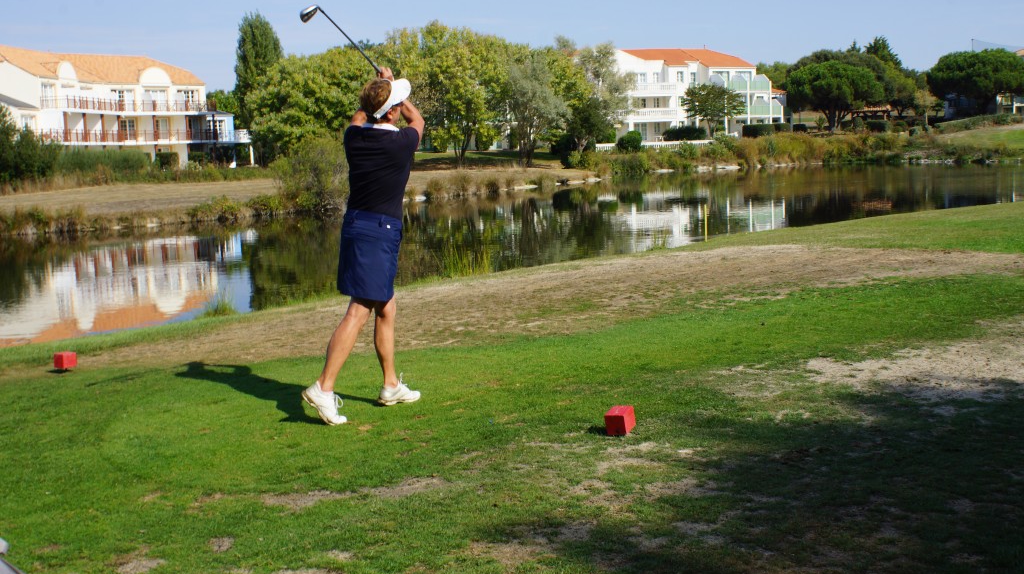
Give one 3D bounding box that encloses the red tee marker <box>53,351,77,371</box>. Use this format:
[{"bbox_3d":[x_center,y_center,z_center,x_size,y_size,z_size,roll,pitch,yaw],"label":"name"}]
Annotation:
[{"bbox_3d":[-2.970,0.489,7.954,0.097,0.097,0.097,2,6,35],"label":"red tee marker"}]

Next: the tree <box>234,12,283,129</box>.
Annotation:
[{"bbox_3d":[-27.644,-21.994,131.000,5.400,16.200,5.300,-2,6,0],"label":"tree"}]

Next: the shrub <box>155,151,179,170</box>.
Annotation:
[{"bbox_3d":[-30.002,-11.017,104.000,2.300,1.750,1.900,-4,7,-11],"label":"shrub"}]

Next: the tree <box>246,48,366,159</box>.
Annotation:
[{"bbox_3d":[-16.953,-15.088,99.000,10.200,9.400,9.600,-2,6,0],"label":"tree"}]

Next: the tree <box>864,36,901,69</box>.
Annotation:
[{"bbox_3d":[52.742,-28.827,170.000,6.200,13.400,6.000,-2,6,0],"label":"tree"}]

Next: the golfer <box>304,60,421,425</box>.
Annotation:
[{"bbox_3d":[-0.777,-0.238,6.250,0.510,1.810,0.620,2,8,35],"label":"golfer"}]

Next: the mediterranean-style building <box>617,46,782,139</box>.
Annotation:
[{"bbox_3d":[19.469,-19.988,124.000,16.000,9.300,10.500,-5,7,-22],"label":"mediterranean-style building"}]

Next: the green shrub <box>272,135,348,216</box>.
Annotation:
[{"bbox_3d":[-9.096,-5.135,55.000,4.000,3.800,3.600,-2,7,0],"label":"green shrub"}]

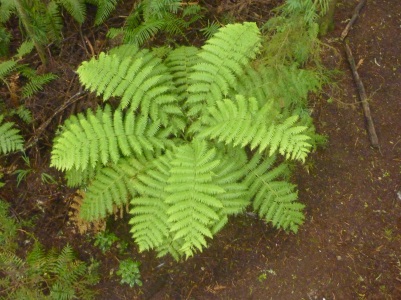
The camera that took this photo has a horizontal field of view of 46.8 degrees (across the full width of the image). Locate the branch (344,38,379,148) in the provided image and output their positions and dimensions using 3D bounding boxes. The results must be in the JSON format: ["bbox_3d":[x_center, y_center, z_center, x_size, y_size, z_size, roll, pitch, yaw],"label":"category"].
[{"bbox_3d":[1.685,-0.614,4.867,0.080,0.070,1.339,-4,61,0],"label":"branch"}]

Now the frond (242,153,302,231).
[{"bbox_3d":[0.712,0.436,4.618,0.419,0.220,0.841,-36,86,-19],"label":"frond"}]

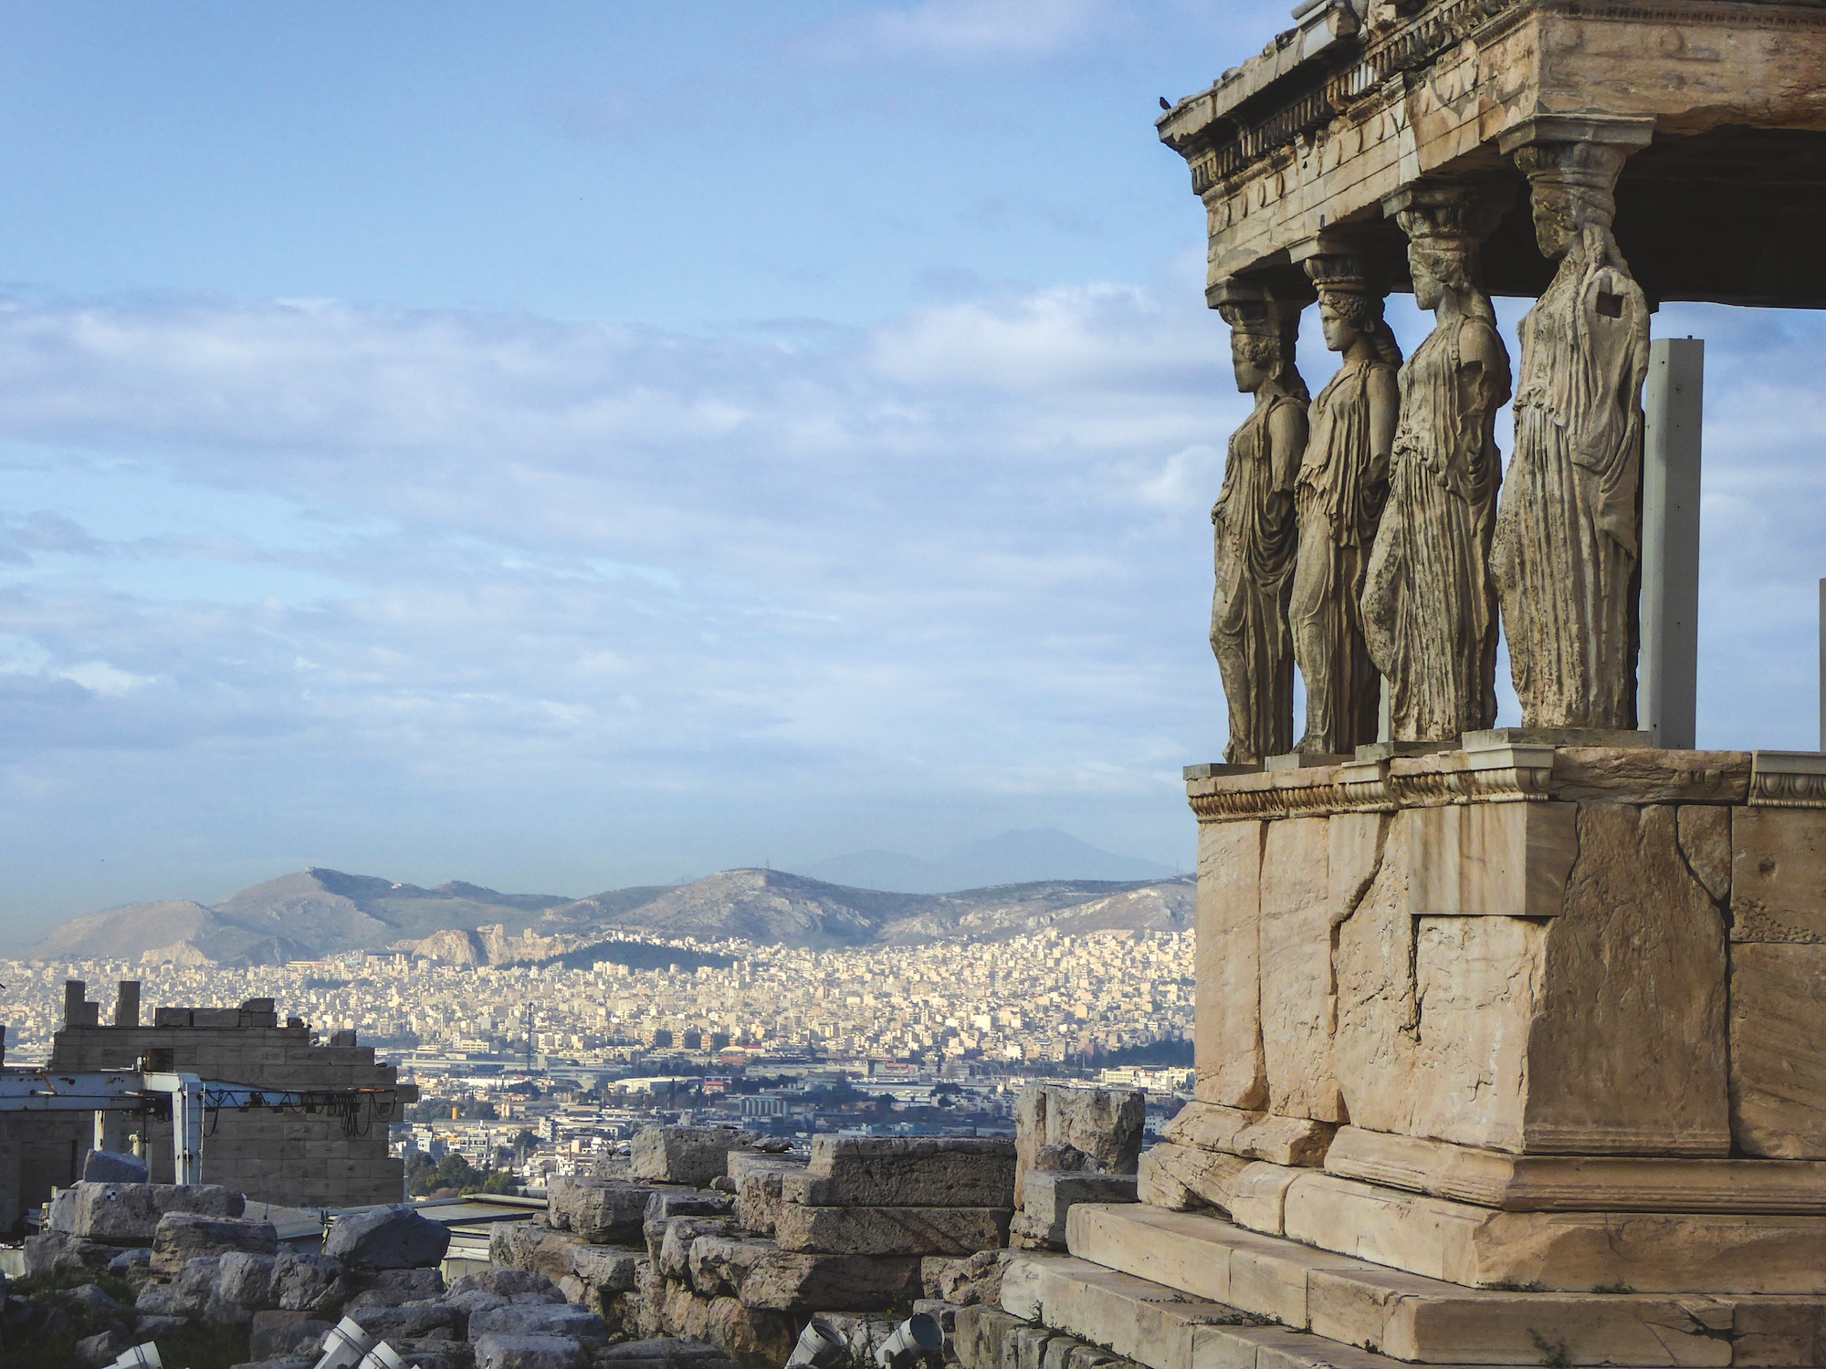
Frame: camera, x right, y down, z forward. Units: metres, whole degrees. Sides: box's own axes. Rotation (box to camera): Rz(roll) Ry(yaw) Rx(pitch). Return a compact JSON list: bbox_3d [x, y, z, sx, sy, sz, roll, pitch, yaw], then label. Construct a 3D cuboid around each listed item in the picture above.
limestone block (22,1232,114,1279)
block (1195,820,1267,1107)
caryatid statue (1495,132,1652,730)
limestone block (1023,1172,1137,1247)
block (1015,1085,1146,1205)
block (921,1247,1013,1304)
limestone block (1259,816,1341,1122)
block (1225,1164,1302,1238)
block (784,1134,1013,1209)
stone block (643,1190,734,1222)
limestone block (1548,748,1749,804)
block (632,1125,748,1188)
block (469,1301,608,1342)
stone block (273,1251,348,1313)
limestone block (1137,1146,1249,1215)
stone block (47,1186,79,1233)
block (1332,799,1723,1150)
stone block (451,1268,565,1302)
[{"bbox_3d":[-5.742,3.886,38.453,0.543,0.299,0.500,1,-2,1],"label":"limestone block"},{"bbox_3d":[1.729,1.322,26.628,0.500,1.340,1.350,2,-3,-9],"label":"block"},{"bbox_3d":[2.537,-0.976,21.750,0.520,2.300,0.680,2,-3,-9],"label":"caryatid statue"},{"bbox_3d":[0.781,2.443,26.300,0.450,0.360,0.700,2,-2,-9],"label":"limestone block"},{"bbox_3d":[0.822,2.288,27.900,0.550,0.600,0.450,2,-2,-9],"label":"block"},{"bbox_3d":[0.263,2.912,27.700,0.460,0.280,0.420,2,-3,-9],"label":"block"},{"bbox_3d":[1.889,1.232,24.739,0.400,1.310,1.450,2,-2,-9],"label":"limestone block"},{"bbox_3d":[1.700,2.221,24.305,0.440,0.280,1.030,2,-2,-9],"label":"block"},{"bbox_3d":[-0.047,2.493,28.800,1.080,0.350,0.750,2,-2,-9],"label":"block"},{"bbox_3d":[-1.175,2.738,29.600,0.440,0.160,0.400,2,-3,-9],"label":"stone block"},{"bbox_3d":[2.668,0.350,21.122,0.765,0.200,0.550,2,-3,-9],"label":"limestone block"},{"bbox_3d":[-1.167,2.468,29.500,0.500,0.290,0.700,2,-2,-9],"label":"block"},{"bbox_3d":[-1.957,3.337,29.500,0.680,0.230,0.500,2,-2,-9],"label":"block"},{"bbox_3d":[-3.364,3.340,31.500,0.400,0.340,0.400,2,-2,-9],"label":"stone block"},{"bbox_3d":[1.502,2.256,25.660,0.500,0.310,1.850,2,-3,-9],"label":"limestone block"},{"bbox_3d":[-5.868,3.627,38.950,0.213,0.293,0.350,2,-3,-9],"label":"stone block"},{"bbox_3d":[2.438,1.156,22.539,0.780,1.310,2.940,2,-2,-9],"label":"block"},{"bbox_3d":[-2.229,3.310,31.000,0.580,0.230,0.450,2,-2,-9],"label":"stone block"}]

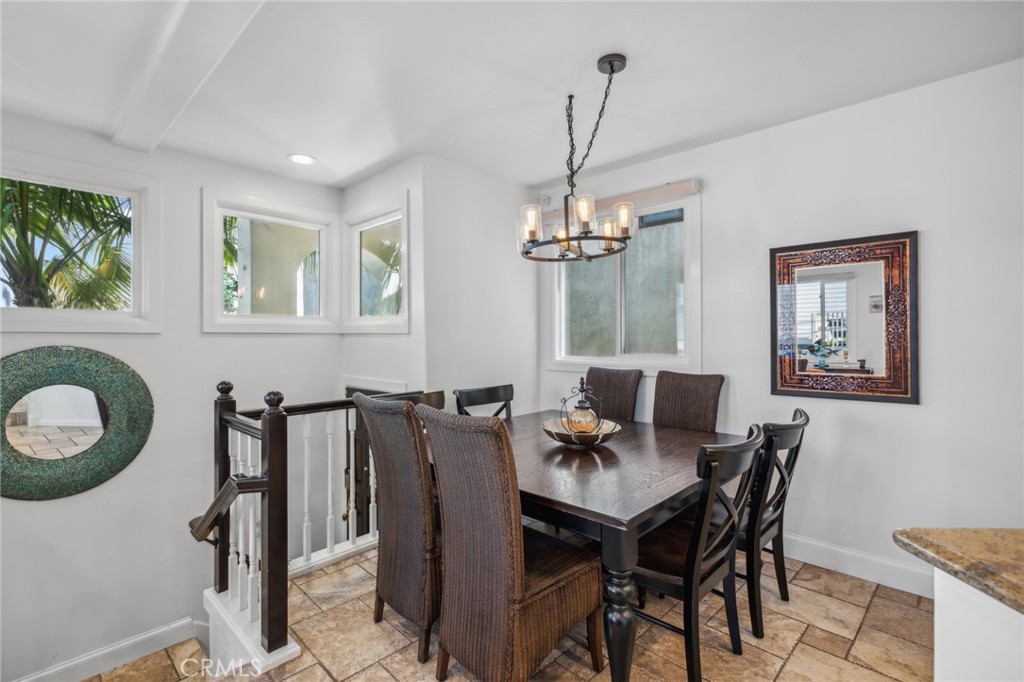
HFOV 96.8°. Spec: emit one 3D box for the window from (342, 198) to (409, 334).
[{"bbox_3d":[-1.173,-0.604,3.877,1.109,1.109,0.100,0,0,44],"label":"window"}]

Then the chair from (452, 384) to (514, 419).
[{"bbox_3d":[-0.020,0.797,3.096,0.521,0.925,0.635,0,0,-45],"label":"chair"}]

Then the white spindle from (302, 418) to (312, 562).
[{"bbox_3d":[-1.225,0.873,2.730,0.032,0.873,0.032,0,0,44],"label":"white spindle"}]

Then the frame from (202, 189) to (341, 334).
[{"bbox_3d":[-1.996,-0.619,3.878,0.100,1.124,1.096,0,0,44],"label":"frame"}]

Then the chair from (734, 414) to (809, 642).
[{"bbox_3d":[1.072,0.800,2.222,0.521,0.925,0.635,0,0,-45],"label":"chair"}]

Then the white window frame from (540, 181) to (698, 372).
[{"bbox_3d":[0.833,-0.427,3.673,1.385,1.365,0.110,0,0,44],"label":"white window frame"}]

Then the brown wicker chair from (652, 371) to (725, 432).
[{"bbox_3d":[0.942,0.743,2.745,0.451,1.034,0.572,0,0,44],"label":"brown wicker chair"}]

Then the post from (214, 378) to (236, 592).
[{"bbox_3d":[-1.522,0.762,2.416,0.082,1.098,0.082,0,0,44],"label":"post"}]

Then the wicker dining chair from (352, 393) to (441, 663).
[{"bbox_3d":[-0.365,0.795,2.189,0.472,1.099,0.612,0,0,44],"label":"wicker dining chair"}]

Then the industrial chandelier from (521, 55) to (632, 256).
[{"bbox_3d":[0.371,-0.919,2.509,0.736,0.878,0.632,0,0,44],"label":"industrial chandelier"}]

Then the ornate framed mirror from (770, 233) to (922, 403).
[{"bbox_3d":[1.781,-0.113,2.478,0.653,0.860,0.030,0,0,45],"label":"ornate framed mirror"}]

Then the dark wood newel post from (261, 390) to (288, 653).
[{"bbox_3d":[-0.957,0.717,1.839,0.079,1.025,0.079,0,0,-44],"label":"dark wood newel post"}]

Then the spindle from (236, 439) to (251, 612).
[{"bbox_3d":[-1.313,0.879,2.226,0.032,0.863,0.032,0,0,44],"label":"spindle"}]

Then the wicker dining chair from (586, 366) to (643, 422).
[{"bbox_3d":[0.538,0.742,3.135,0.451,1.034,0.572,0,0,44],"label":"wicker dining chair"}]

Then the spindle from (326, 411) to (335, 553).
[{"bbox_3d":[-1.057,0.816,2.654,0.034,0.819,0.034,0,0,-45],"label":"spindle"}]

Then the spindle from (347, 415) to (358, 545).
[{"bbox_3d":[-0.963,0.816,2.756,0.034,0.819,0.034,0,0,-45],"label":"spindle"}]

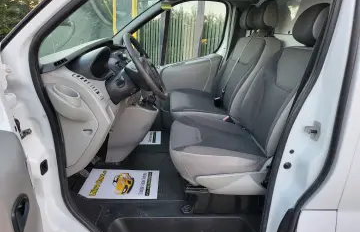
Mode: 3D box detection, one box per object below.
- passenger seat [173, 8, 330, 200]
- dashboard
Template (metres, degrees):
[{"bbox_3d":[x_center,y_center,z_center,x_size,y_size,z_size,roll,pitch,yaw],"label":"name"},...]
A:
[{"bbox_3d":[0.362,-0.127,1.429,0.832,0.985,0.528,1,15,-3],"label":"passenger seat"},{"bbox_3d":[-0.588,-0.222,1.789,0.609,0.670,1.522,1,15,-3],"label":"dashboard"}]

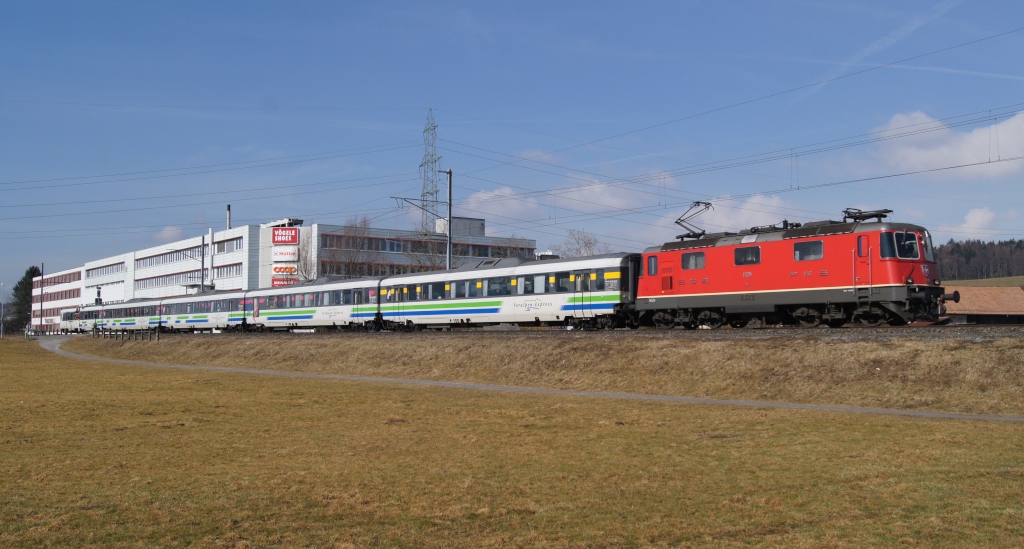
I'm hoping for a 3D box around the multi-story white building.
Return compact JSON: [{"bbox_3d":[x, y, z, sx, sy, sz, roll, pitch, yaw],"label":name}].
[{"bbox_3d":[-55.706,4.968,205.718,46.102,16.969,137.284,2,-4,-37],"label":"multi-story white building"}]

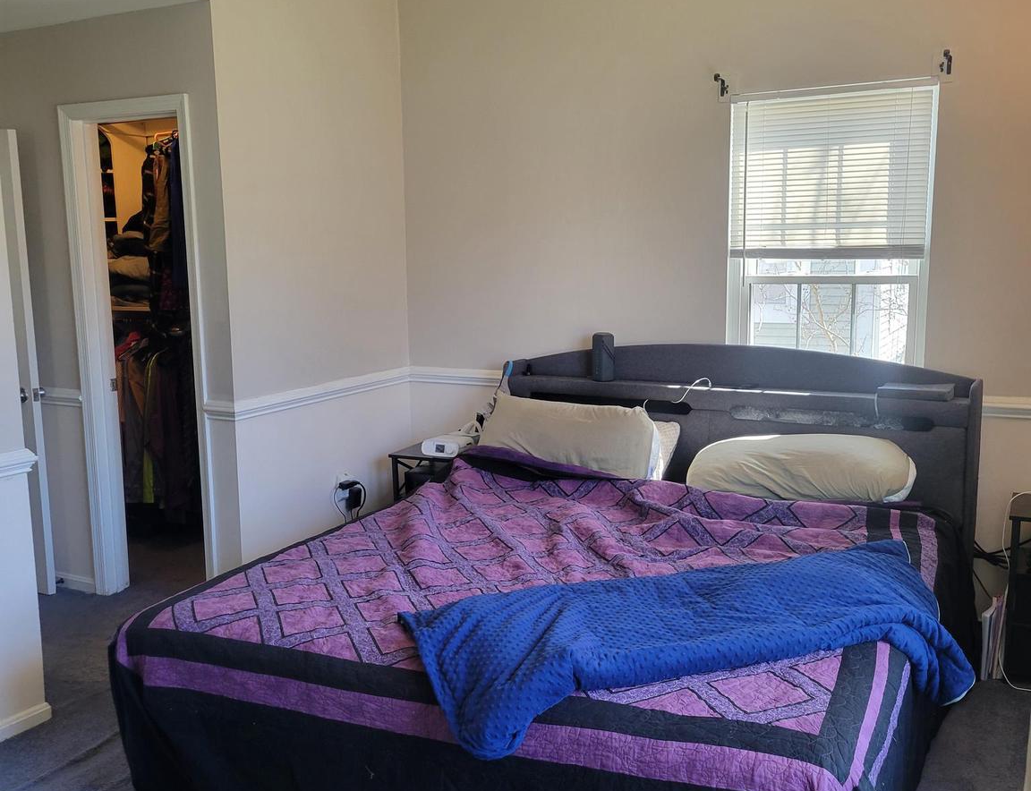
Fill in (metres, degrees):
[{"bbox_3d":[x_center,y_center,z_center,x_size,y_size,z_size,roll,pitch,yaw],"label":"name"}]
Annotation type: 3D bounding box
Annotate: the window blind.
[{"bbox_3d":[1.238,-0.878,4.118,0.785,0.670,0.050,4,10,28],"label":"window blind"}]

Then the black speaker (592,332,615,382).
[{"bbox_3d":[0.384,-0.167,4.521,0.088,0.205,0.088,5,11,31],"label":"black speaker"}]

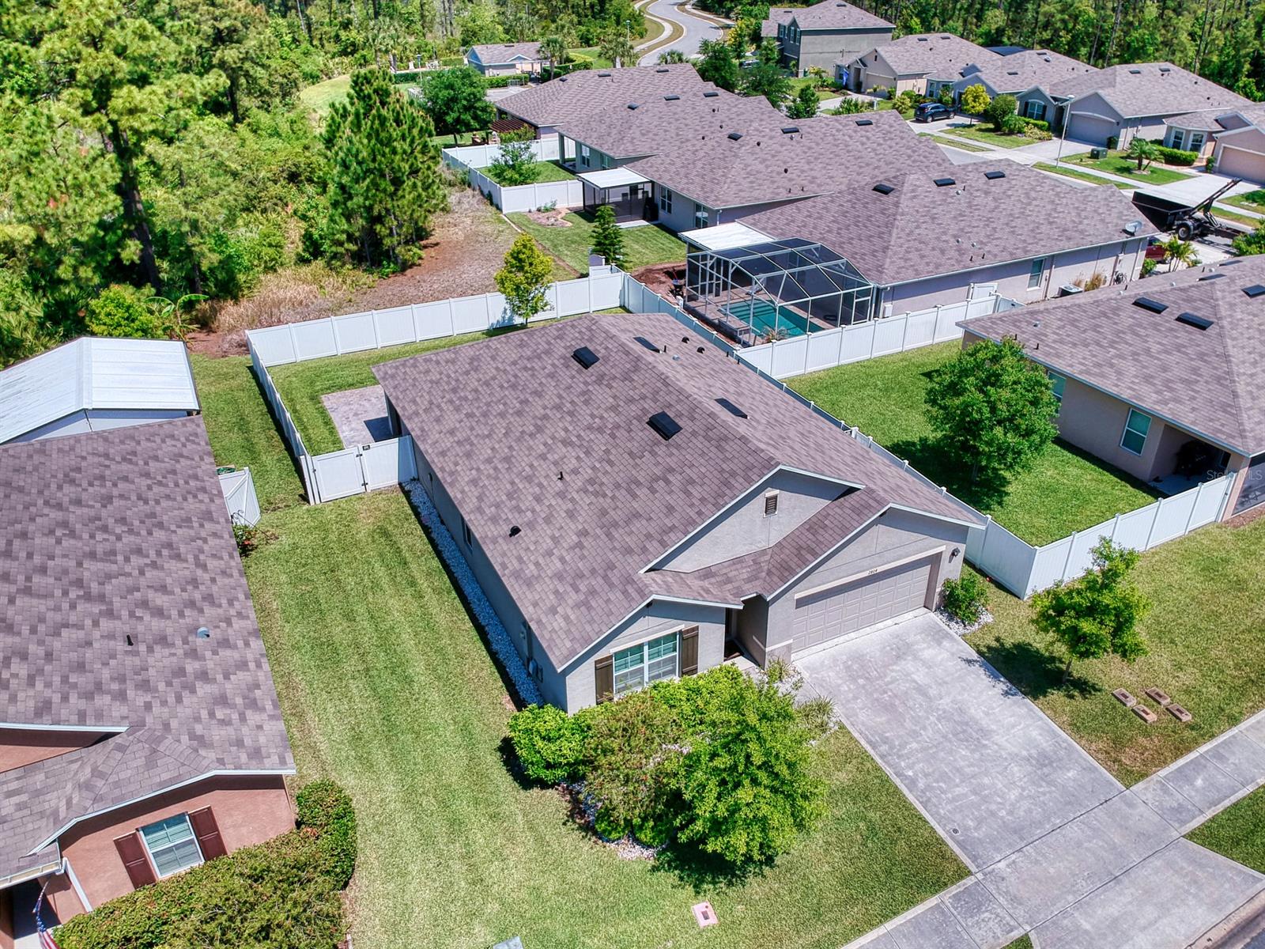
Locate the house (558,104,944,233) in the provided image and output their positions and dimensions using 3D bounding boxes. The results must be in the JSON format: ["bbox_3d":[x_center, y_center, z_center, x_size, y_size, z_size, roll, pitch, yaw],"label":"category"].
[{"bbox_3d":[10.444,-21.925,64.964,21.550,6.050,14.150,-14,32,-22],"label":"house"}]

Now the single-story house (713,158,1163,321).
[{"bbox_3d":[17.719,-14.345,51.542,19.600,5.900,13.100,-14,34,-22],"label":"single-story house"}]

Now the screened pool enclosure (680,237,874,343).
[{"bbox_3d":[7.320,-9.502,45.951,5.800,3.400,8.400,-14,34,-22],"label":"screened pool enclosure"}]

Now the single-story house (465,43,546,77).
[{"bbox_3d":[-16.304,-53.929,119.709,10.200,4.400,9.600,-14,34,-22],"label":"single-story house"}]

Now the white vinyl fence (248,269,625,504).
[{"bbox_3d":[-5.860,-4.695,39.359,18.500,1.850,13.550,-14,32,-22],"label":"white vinyl fence"}]

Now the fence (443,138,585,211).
[{"bbox_3d":[-7.253,-24.293,73.139,12.079,1.836,16.596,-14,32,-22],"label":"fence"}]

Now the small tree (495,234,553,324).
[{"bbox_3d":[-5.169,-9.339,44.616,2.900,4.600,2.800,0,31,0],"label":"small tree"}]

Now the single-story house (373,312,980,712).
[{"bbox_3d":[-0.118,-1.610,29.872,12.750,5.780,19.150,-14,32,-22],"label":"single-story house"}]

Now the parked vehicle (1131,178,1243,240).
[{"bbox_3d":[34.705,-17.579,58.479,2.400,4.200,7.900,-14,34,-22],"label":"parked vehicle"}]

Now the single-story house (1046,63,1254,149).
[{"bbox_3d":[49.229,-37.021,89.305,19.400,5.900,13.300,-14,34,-22],"label":"single-story house"}]

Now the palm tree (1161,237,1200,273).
[{"bbox_3d":[30.630,-12.132,51.071,2.300,2.400,2.300,-14,32,-22],"label":"palm tree"}]

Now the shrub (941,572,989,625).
[{"bbox_3d":[9.486,3.540,26.045,1.380,1.320,1.320,0,31,0],"label":"shrub"}]

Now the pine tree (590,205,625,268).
[{"bbox_3d":[-1.301,-13.483,52.538,2.400,3.950,2.400,-1,30,0],"label":"pine tree"}]

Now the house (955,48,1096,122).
[{"bbox_3d":[46.268,-47.592,109.377,20.300,5.850,14.600,-14,32,-22],"label":"house"}]

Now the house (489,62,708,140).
[{"bbox_3d":[-2.365,-37.249,91.492,20.426,6.039,14.288,-14,32,-22],"label":"house"}]

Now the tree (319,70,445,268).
[{"bbox_3d":[-14.292,-17.629,52.646,7.200,10.700,7.000,-14,34,-22],"label":"tree"}]

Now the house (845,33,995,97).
[{"bbox_3d":[39.453,-55.564,122.731,20.980,6.107,13.888,-14,32,-22],"label":"house"}]

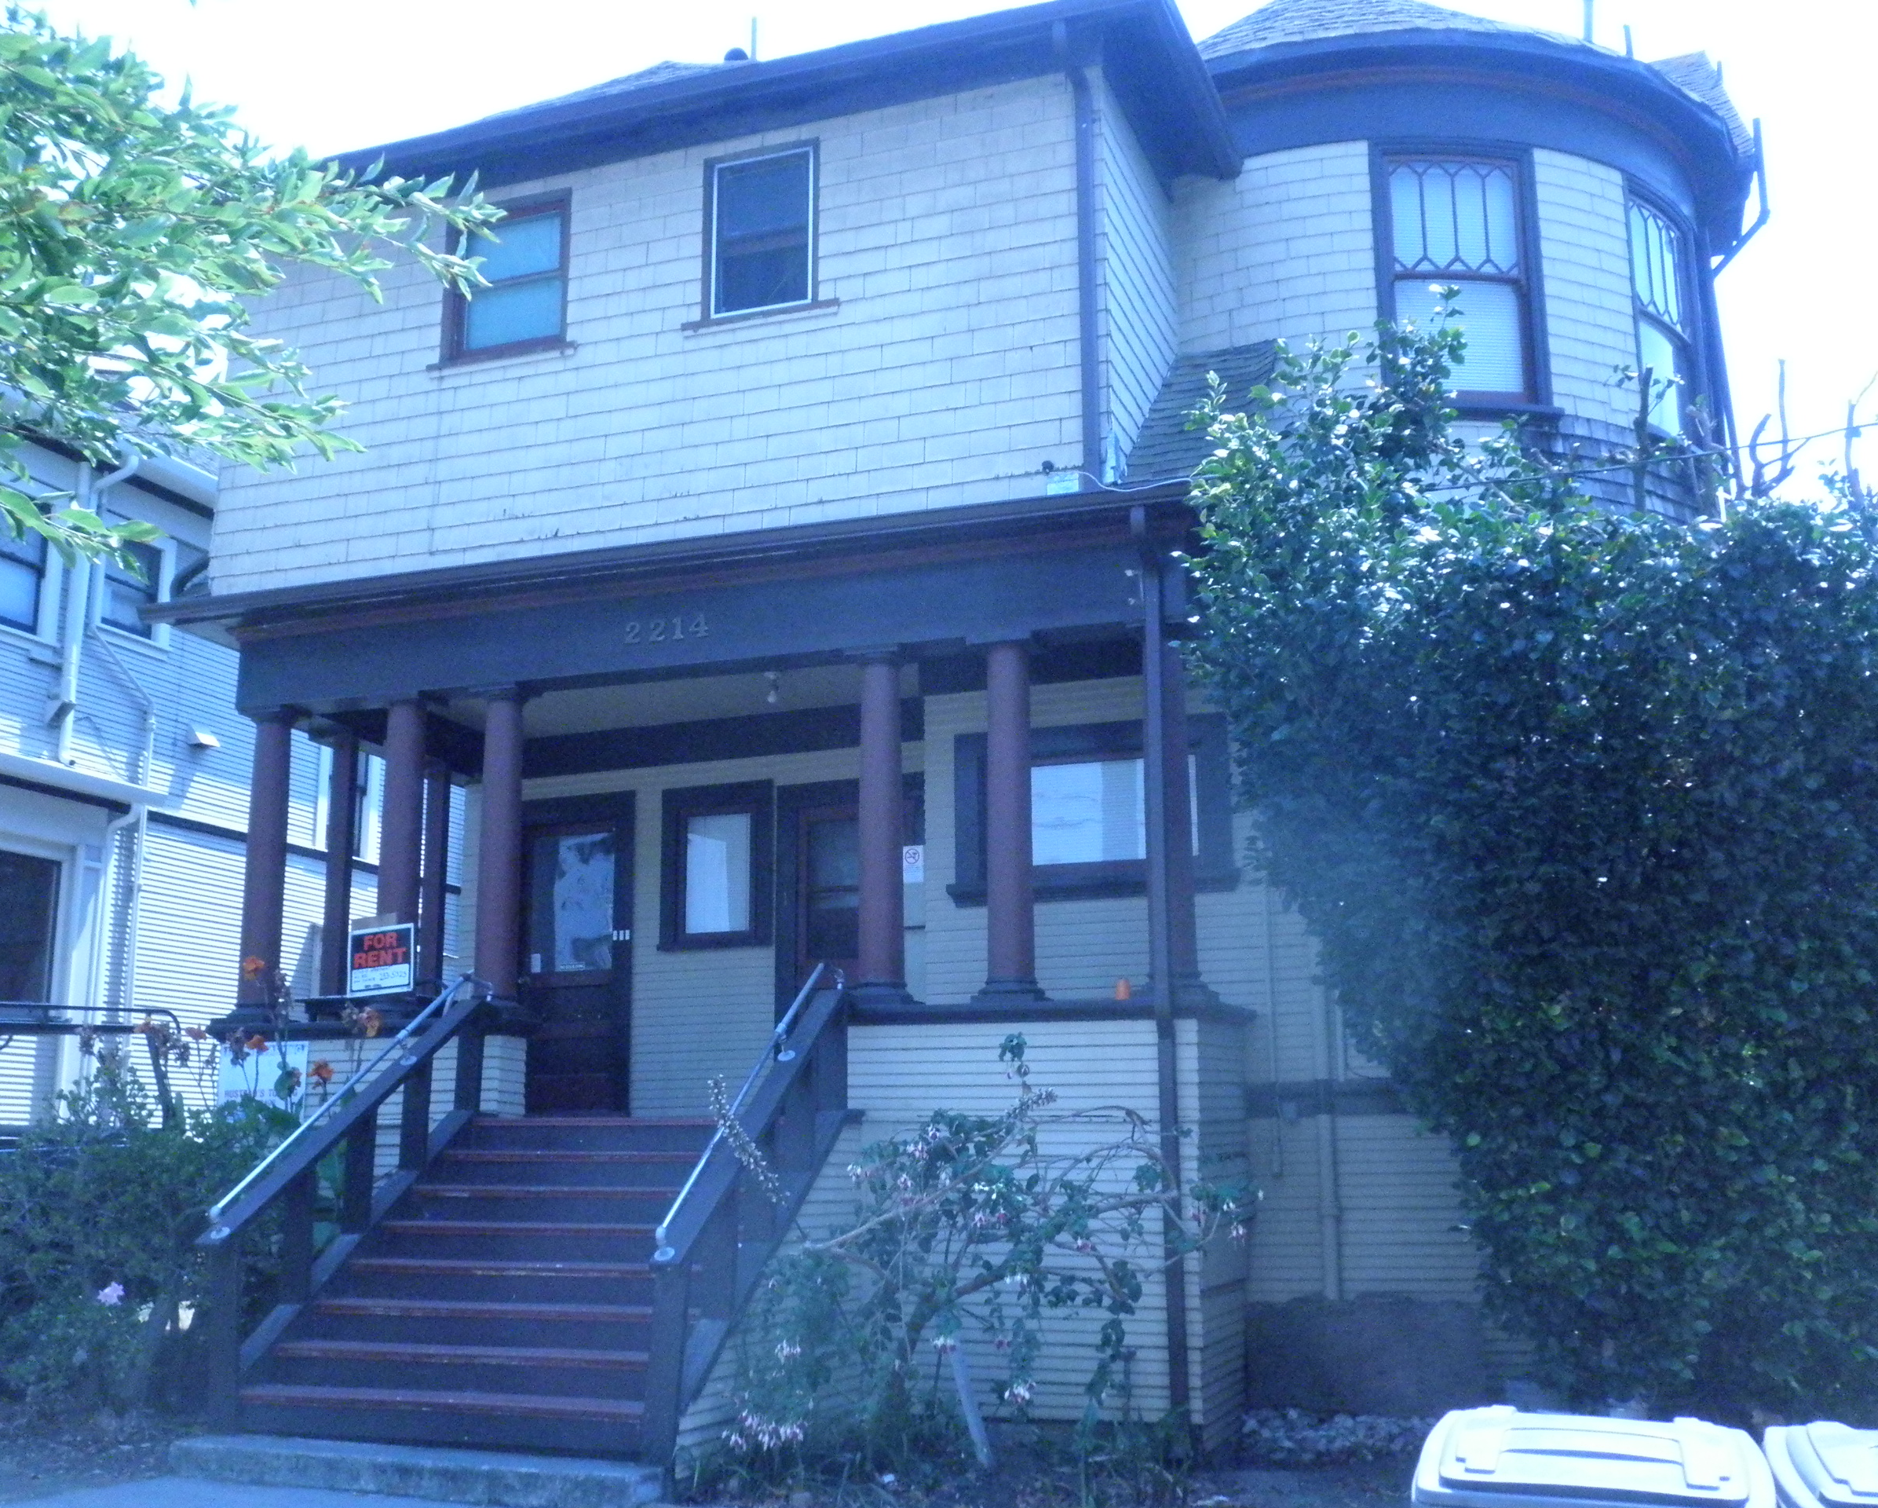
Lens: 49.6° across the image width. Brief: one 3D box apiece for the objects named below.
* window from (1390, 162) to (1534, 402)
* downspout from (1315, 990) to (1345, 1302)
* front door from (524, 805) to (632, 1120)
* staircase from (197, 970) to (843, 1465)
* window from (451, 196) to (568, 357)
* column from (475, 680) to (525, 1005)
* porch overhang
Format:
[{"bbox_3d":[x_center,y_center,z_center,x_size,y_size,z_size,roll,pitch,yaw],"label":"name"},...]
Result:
[{"bbox_3d":[3.235,-2.960,12.561,0.970,1.600,0.150,1,-10,-5],"label":"window"},{"bbox_3d":[2.020,2.022,10.572,0.090,1.581,0.095,-5,-12,21],"label":"downspout"},{"bbox_3d":[-2.572,1.417,14.093,1.020,2.210,0.150,-5,-12,21],"label":"front door"},{"bbox_3d":[-1.954,2.200,10.365,2.460,2.320,2.350,-4,-11,19],"label":"staircase"},{"bbox_3d":[-2.708,-2.991,12.745,0.870,1.040,0.130,-4,-11,19],"label":"window"},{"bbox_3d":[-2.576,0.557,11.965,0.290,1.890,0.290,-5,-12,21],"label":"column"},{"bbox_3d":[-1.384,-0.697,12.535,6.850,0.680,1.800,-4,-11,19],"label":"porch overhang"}]

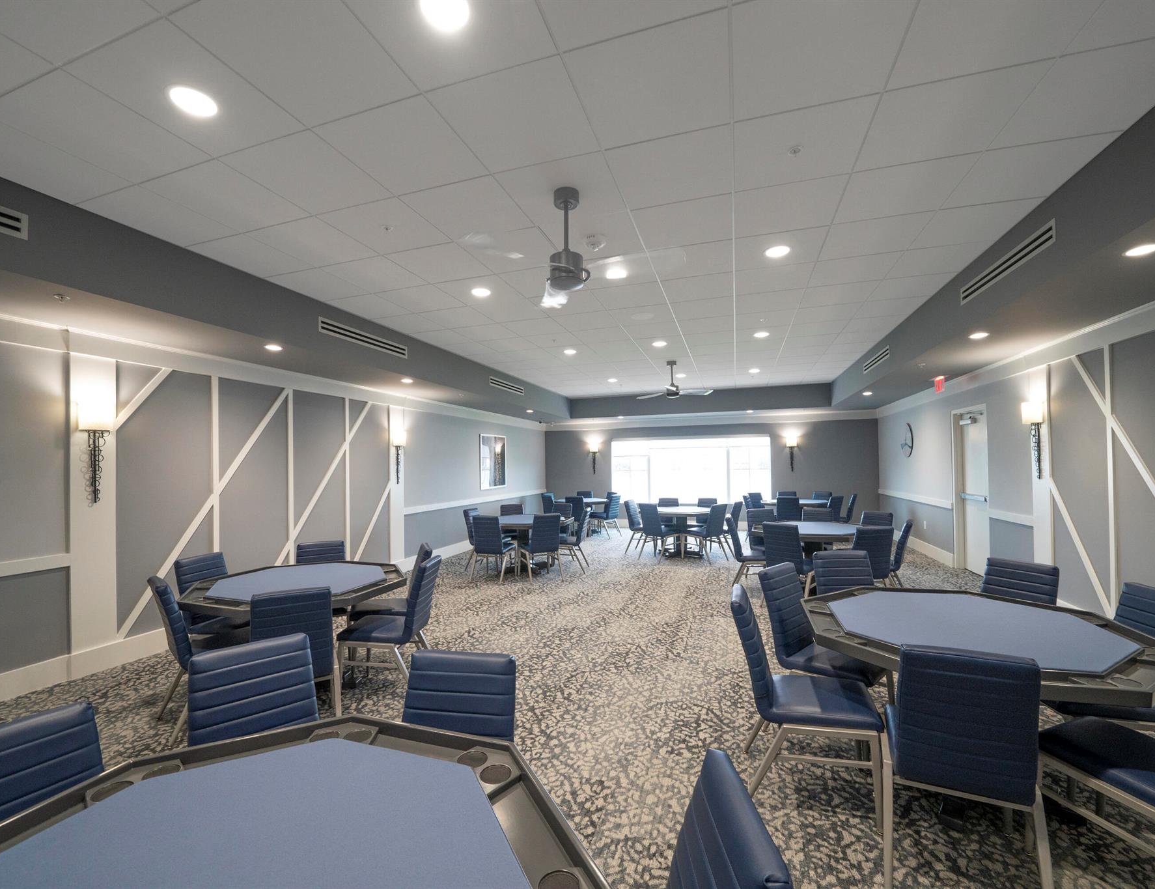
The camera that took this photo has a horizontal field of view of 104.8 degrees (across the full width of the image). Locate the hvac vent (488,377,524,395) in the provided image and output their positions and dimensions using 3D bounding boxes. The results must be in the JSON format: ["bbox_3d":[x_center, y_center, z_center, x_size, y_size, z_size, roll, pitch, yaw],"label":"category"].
[{"bbox_3d":[-1.195,-0.995,7.690,0.040,0.145,1.220,-1,-2,19],"label":"hvac vent"}]

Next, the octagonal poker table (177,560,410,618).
[{"bbox_3d":[-1.764,1.273,2.902,1.220,0.760,1.200,-1,-2,20],"label":"octagonal poker table"}]

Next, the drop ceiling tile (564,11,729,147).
[{"bbox_3d":[0.327,-1.530,1.925,0.605,0.020,0.605,-1,-2,19],"label":"drop ceiling tile"}]

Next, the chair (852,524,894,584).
[{"bbox_3d":[2.872,1.242,4.521,0.430,0.875,0.560,-1,-2,-2],"label":"chair"}]

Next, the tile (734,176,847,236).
[{"bbox_3d":[1.297,-1.471,2.774,0.600,0.020,0.600,-1,-3,18],"label":"tile"}]

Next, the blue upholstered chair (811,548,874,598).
[{"bbox_3d":[1.799,1.161,2.787,0.445,0.860,0.550,-1,-2,-1],"label":"blue upholstered chair"}]

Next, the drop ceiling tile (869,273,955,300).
[{"bbox_3d":[3.004,-1.427,4.014,0.582,0.025,0.580,-2,-2,20],"label":"drop ceiling tile"}]

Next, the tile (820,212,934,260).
[{"bbox_3d":[2.077,-1.464,3.147,0.600,0.020,0.600,-1,-3,18],"label":"tile"}]

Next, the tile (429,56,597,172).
[{"bbox_3d":[-0.265,-1.482,2.047,0.600,0.020,0.600,-1,-3,18],"label":"tile"}]

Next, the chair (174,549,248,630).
[{"bbox_3d":[-2.486,1.256,3.153,0.600,0.880,0.390,-1,-2,17],"label":"chair"}]

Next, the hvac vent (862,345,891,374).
[{"bbox_3d":[4.175,-1.167,6.218,0.040,0.145,1.200,-1,-2,19],"label":"hvac vent"}]

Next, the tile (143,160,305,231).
[{"bbox_3d":[-1.993,-1.413,2.556,0.610,0.025,0.580,-2,-2,20],"label":"tile"}]

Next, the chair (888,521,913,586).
[{"bbox_3d":[3.278,1.250,4.775,0.560,0.875,0.430,-2,-2,32],"label":"chair"}]

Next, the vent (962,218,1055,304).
[{"bbox_3d":[2.939,-1.216,3.081,0.030,0.135,1.160,-1,-2,20],"label":"vent"}]

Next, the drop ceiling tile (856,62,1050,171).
[{"bbox_3d":[1.663,-1.479,2.045,0.600,0.020,0.575,-1,-2,20],"label":"drop ceiling tile"}]

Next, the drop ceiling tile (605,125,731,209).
[{"bbox_3d":[0.518,-1.477,2.407,0.600,0.020,0.600,-1,-3,18],"label":"drop ceiling tile"}]

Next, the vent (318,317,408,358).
[{"bbox_3d":[-2.230,-1.109,4.737,0.030,0.140,1.200,-1,-2,20],"label":"vent"}]

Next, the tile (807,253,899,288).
[{"bbox_3d":[2.321,-1.479,3.785,0.605,0.020,0.605,-1,-2,19],"label":"tile"}]

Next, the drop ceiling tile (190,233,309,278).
[{"bbox_3d":[-2.412,-1.403,3.323,0.600,0.020,0.600,-1,-3,18],"label":"drop ceiling tile"}]

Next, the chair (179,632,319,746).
[{"bbox_3d":[-1.006,1.129,1.381,0.445,0.860,0.550,0,-2,-35],"label":"chair"}]

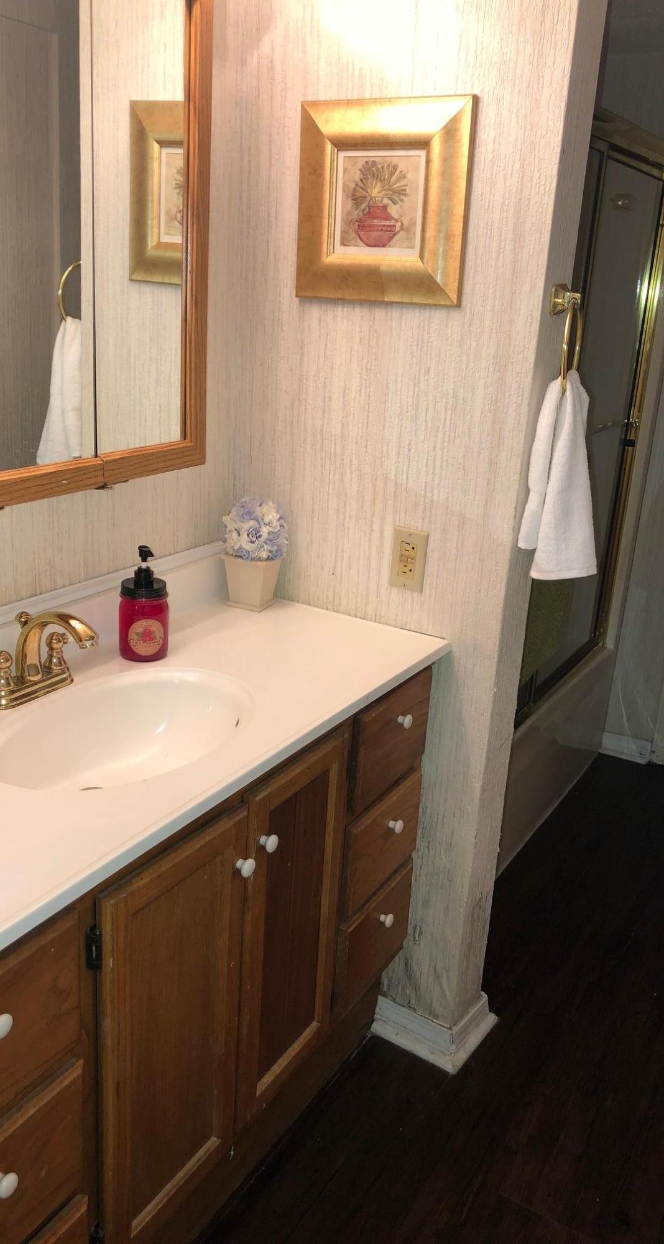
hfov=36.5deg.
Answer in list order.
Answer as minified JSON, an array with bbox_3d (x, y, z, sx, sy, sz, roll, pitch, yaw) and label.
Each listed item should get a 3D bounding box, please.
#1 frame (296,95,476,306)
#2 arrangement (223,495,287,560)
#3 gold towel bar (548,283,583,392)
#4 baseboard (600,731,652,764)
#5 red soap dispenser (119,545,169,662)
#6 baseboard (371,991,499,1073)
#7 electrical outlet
[{"bbox_3d":[0.079,-0.708,1.701,0.319,0.317,0.022,14,22,28],"label":"frame"},{"bbox_3d":[-0.149,-0.179,1.946,0.125,0.127,0.125,3,20,-1],"label":"arrangement"},{"bbox_3d":[0.394,-0.476,1.693,0.056,0.177,0.138,14,22,28],"label":"gold towel bar"},{"bbox_3d":[1.029,0.437,3.533,0.174,0.083,0.020,14,22,28],"label":"baseboard"},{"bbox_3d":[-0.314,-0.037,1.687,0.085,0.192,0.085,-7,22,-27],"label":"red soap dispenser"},{"bbox_3d":[0.225,0.854,2.219,0.200,0.090,0.207,14,22,28],"label":"baseboard"},{"bbox_3d":[0.142,-0.114,1.857,0.070,0.115,0.009,14,22,28],"label":"electrical outlet"}]

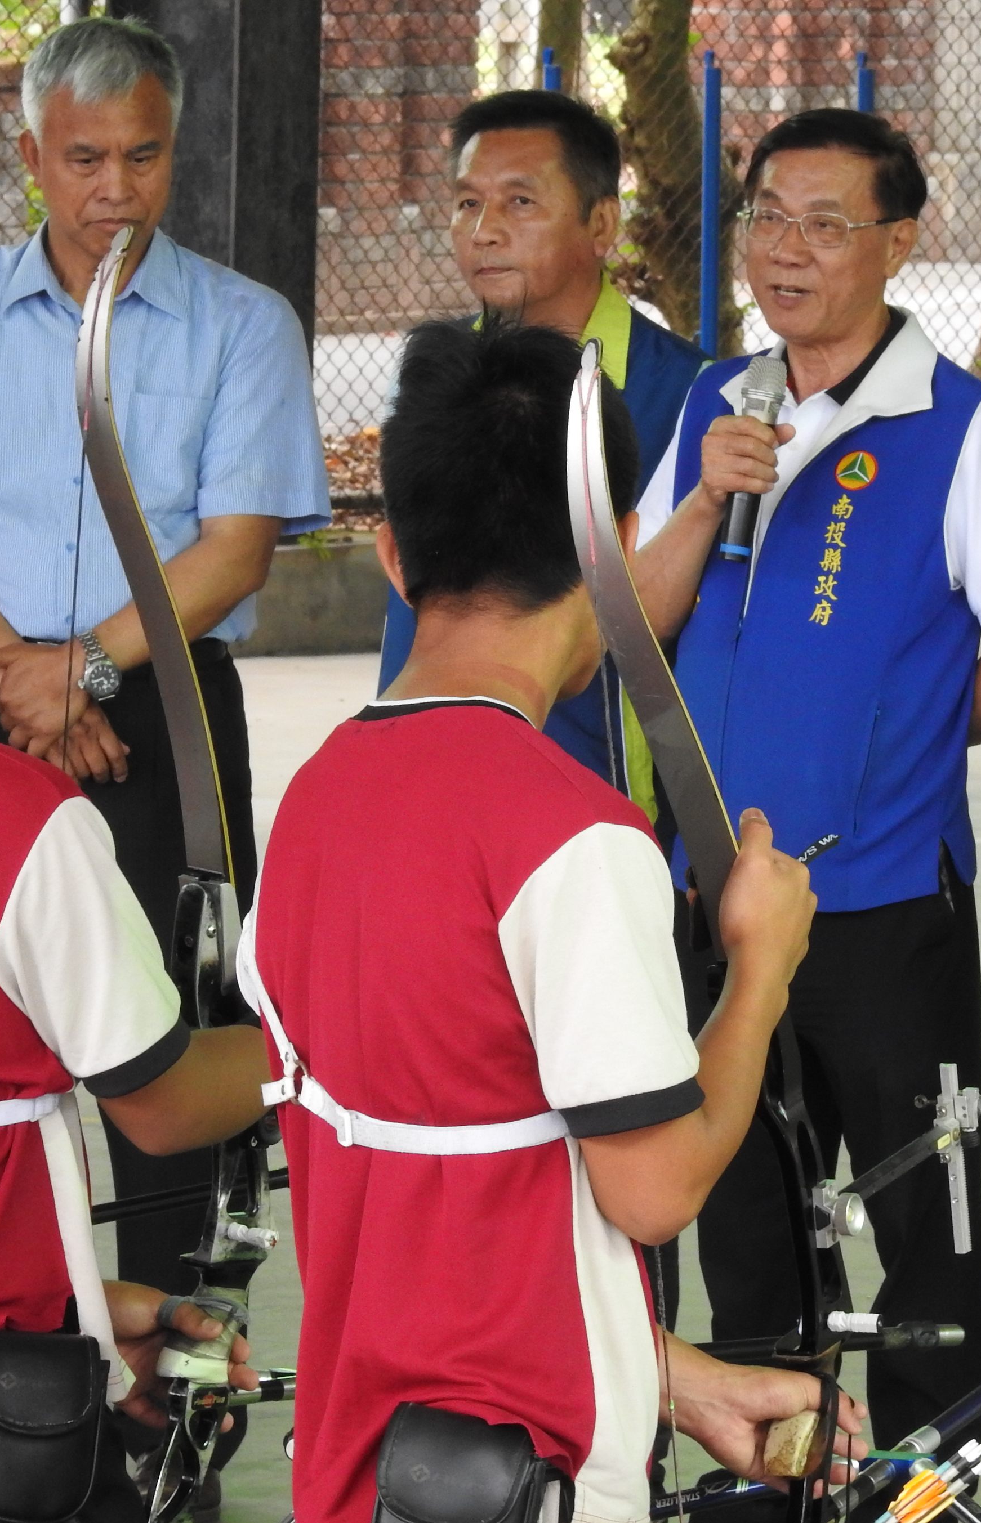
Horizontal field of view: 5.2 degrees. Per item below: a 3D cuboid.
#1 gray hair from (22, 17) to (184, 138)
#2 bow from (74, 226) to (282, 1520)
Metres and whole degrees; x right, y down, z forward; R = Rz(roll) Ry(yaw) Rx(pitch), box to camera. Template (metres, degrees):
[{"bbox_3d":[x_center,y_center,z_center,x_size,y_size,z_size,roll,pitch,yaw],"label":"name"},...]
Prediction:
[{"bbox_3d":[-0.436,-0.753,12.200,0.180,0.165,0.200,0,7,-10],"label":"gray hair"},{"bbox_3d":[-0.259,0.405,7.900,0.100,1.620,0.260,9,11,30],"label":"bow"}]

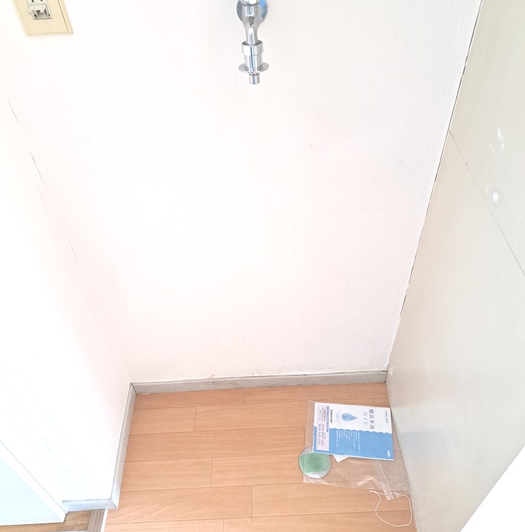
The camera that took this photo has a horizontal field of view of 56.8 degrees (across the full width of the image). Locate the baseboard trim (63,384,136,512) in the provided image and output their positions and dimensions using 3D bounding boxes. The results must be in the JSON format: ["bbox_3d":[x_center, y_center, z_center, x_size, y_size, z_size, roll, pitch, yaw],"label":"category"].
[{"bbox_3d":[-0.439,0.480,1.323,0.137,0.053,0.332,-3,45,0],"label":"baseboard trim"}]

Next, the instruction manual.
[{"bbox_3d":[0.250,0.454,1.341,0.210,0.006,0.148,3,45,6],"label":"instruction manual"}]

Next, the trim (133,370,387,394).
[{"bbox_3d":[-0.009,0.345,1.435,0.749,0.053,0.010,-3,45,0],"label":"trim"}]

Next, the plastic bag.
[{"bbox_3d":[0.247,0.483,1.307,0.265,0.016,0.256,3,45,6],"label":"plastic bag"}]

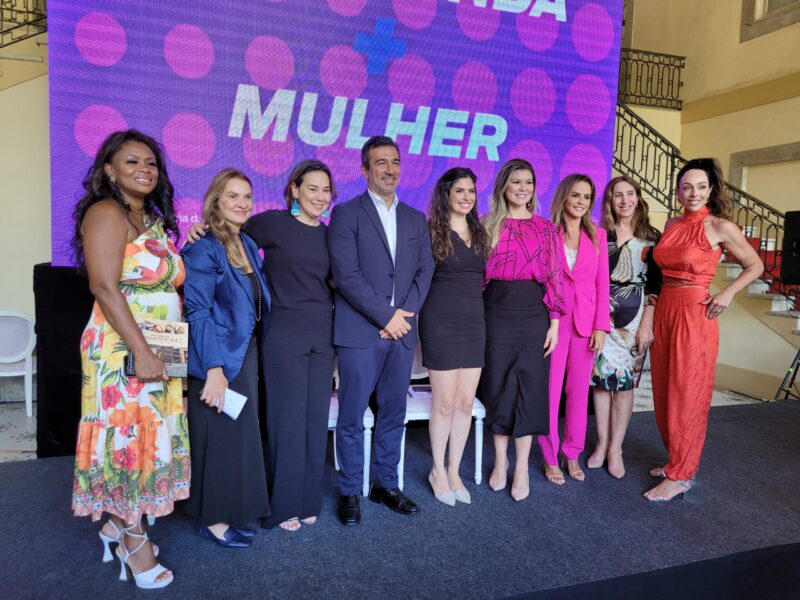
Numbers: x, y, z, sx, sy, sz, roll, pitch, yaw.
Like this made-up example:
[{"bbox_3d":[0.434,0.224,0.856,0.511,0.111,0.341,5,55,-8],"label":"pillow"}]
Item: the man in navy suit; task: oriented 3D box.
[{"bbox_3d":[-0.094,0.151,2.966,0.530,1.810,0.370,0,5,-16],"label":"man in navy suit"}]

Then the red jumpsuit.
[{"bbox_3d":[1.597,0.228,3.379,0.390,1.460,0.310,6,7,44],"label":"red jumpsuit"}]

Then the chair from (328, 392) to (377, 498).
[{"bbox_3d":[-0.445,0.539,3.229,0.480,0.930,0.520,0,5,-19],"label":"chair"}]

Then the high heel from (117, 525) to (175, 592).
[{"bbox_3d":[-0.976,0.973,2.273,0.215,0.200,0.090,3,5,17],"label":"high heel"}]

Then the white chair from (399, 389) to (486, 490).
[{"bbox_3d":[0.155,0.536,3.435,0.480,0.930,0.520,0,5,-19],"label":"white chair"}]

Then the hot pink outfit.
[{"bbox_3d":[1.005,0.250,3.482,0.420,1.330,0.300,1,5,0],"label":"hot pink outfit"}]

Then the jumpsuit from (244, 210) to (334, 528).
[{"bbox_3d":[-0.517,0.309,2.810,0.470,1.420,0.310,0,5,-14],"label":"jumpsuit"}]

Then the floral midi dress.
[{"bbox_3d":[-1.014,0.242,2.303,0.380,1.090,0.410,5,6,38],"label":"floral midi dress"}]

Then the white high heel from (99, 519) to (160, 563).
[{"bbox_3d":[-1.104,0.961,2.429,0.215,0.190,0.090,2,5,9],"label":"white high heel"}]

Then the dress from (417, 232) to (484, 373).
[{"bbox_3d":[0.272,-0.004,3.126,0.370,0.700,0.270,0,5,-14],"label":"dress"}]

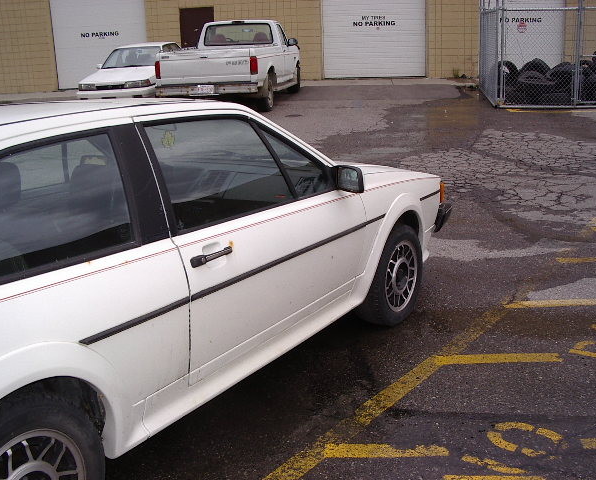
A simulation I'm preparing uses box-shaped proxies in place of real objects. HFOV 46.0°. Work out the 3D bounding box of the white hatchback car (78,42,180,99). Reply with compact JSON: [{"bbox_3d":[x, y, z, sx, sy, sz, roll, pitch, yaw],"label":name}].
[{"bbox_3d":[-3.570,-3.930,16.650,1.700,1.360,4.250,0,17,10],"label":"white hatchback car"}]

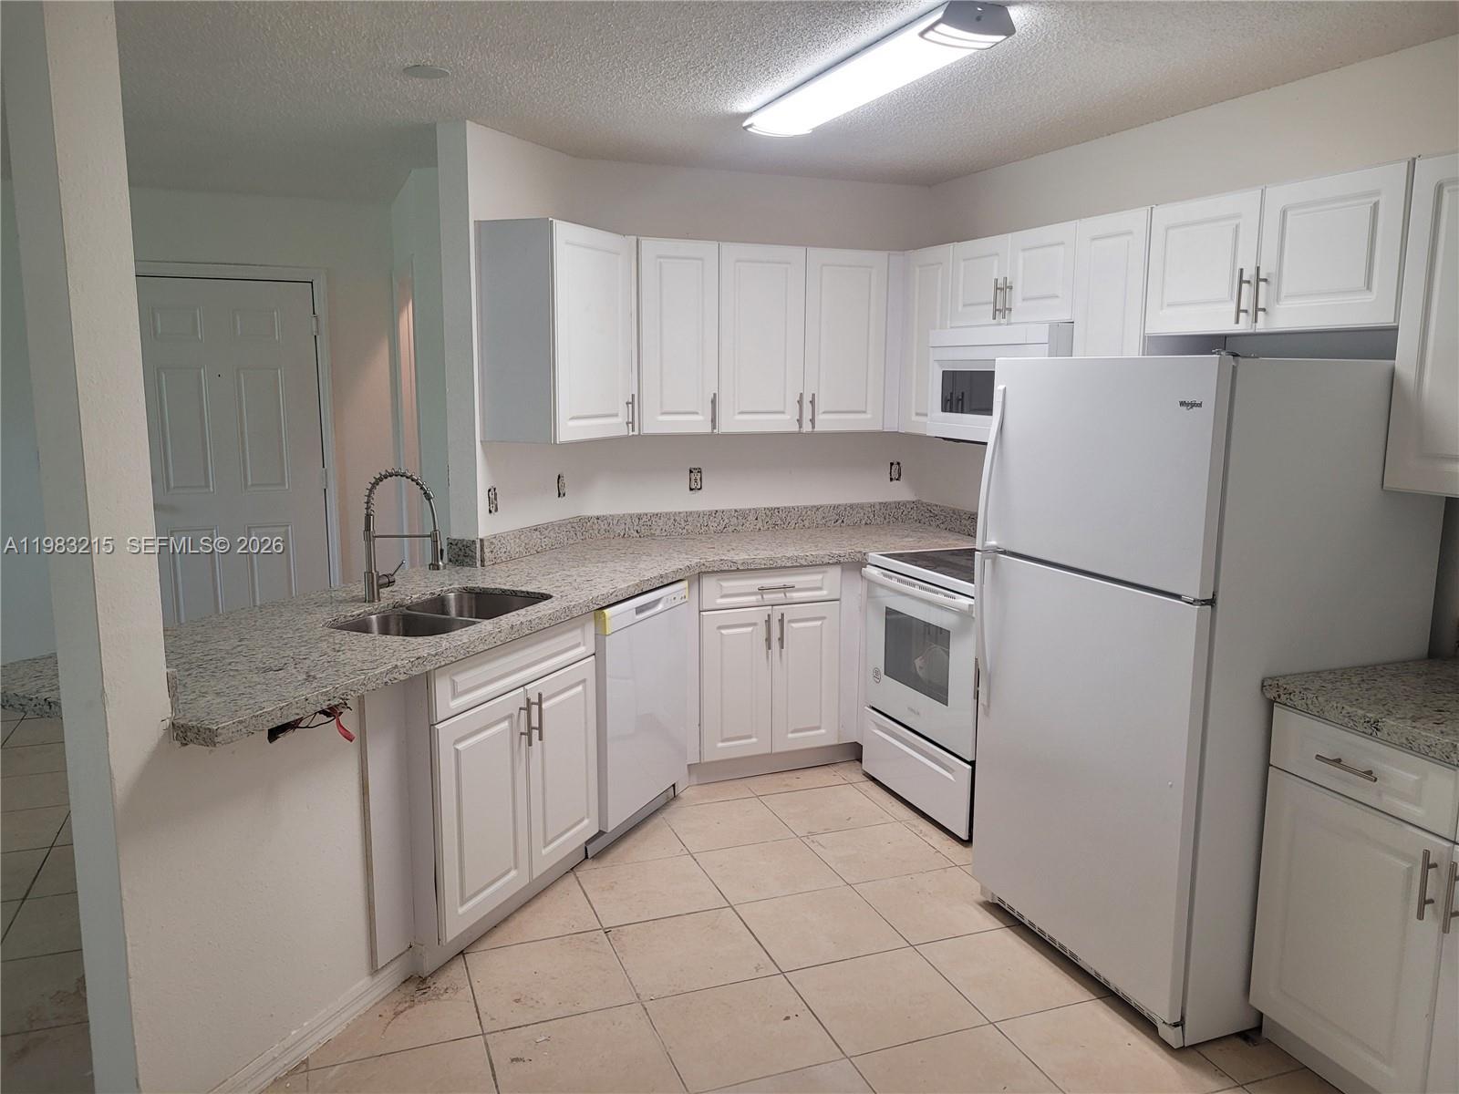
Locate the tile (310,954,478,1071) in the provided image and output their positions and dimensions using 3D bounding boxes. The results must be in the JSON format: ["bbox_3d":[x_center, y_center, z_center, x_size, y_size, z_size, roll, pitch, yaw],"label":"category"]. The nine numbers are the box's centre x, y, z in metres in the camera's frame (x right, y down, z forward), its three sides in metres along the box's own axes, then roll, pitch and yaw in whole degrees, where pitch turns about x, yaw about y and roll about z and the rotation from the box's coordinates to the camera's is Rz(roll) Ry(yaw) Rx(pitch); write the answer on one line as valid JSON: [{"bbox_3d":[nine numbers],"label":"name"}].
[{"bbox_3d":[-0.875,1.202,2.863,0.400,0.010,0.400,-3,9,-20],"label":"tile"}]

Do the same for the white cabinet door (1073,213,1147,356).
[{"bbox_3d":[1.228,-0.689,3.559,0.022,0.750,0.327,-3,10,-22],"label":"white cabinet door"}]

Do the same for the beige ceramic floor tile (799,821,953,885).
[{"bbox_3d":[0.511,1.063,3.814,0.404,0.010,0.404,-3,10,-20],"label":"beige ceramic floor tile"}]

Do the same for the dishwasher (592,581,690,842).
[{"bbox_3d":[-0.567,0.574,4.042,0.627,0.869,0.605,4,10,24],"label":"dishwasher"}]

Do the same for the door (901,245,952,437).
[{"bbox_3d":[0.818,-0.847,4.529,0.019,0.761,0.365,-3,10,-20],"label":"door"}]

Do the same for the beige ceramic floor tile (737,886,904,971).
[{"bbox_3d":[0.269,1.145,3.297,0.404,0.010,0.404,-3,10,-20],"label":"beige ceramic floor tile"}]

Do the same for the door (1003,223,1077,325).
[{"bbox_3d":[1.084,-0.934,3.781,0.019,0.320,0.373,-3,10,-20],"label":"door"}]

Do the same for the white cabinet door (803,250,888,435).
[{"bbox_3d":[0.488,-0.863,4.617,0.375,0.750,0.022,-3,10,-22],"label":"white cabinet door"}]

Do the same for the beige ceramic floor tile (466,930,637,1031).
[{"bbox_3d":[-0.494,1.181,3.003,0.400,0.010,0.400,-3,9,-20],"label":"beige ceramic floor tile"}]

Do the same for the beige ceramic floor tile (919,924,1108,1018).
[{"bbox_3d":[0.791,1.180,3.046,0.400,0.010,0.400,-3,9,-20],"label":"beige ceramic floor tile"}]

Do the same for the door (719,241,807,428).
[{"bbox_3d":[0.132,-0.845,4.482,0.376,0.752,0.020,-3,9,-20],"label":"door"}]

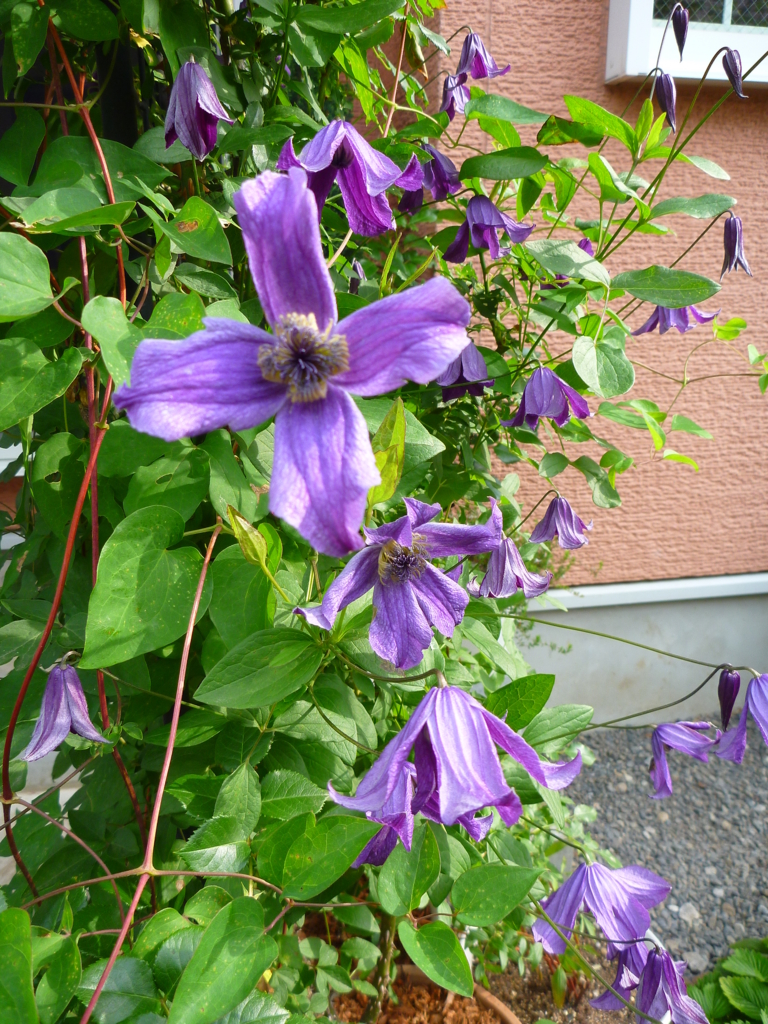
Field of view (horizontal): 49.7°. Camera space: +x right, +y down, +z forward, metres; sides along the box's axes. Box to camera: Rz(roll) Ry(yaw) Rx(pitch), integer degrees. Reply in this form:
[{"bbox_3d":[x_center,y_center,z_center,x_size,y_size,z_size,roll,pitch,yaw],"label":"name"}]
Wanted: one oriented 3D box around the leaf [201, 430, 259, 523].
[{"bbox_3d":[-0.094,-0.020,0.500,0.030,0.059,0.018,-21,-7,-15],"label":"leaf"}]

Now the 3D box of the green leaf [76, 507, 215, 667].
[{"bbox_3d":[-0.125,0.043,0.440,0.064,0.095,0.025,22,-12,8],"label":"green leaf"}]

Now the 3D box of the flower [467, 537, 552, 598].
[{"bbox_3d":[0.102,0.045,0.670,0.066,0.046,0.058,-1,13,0],"label":"flower"}]

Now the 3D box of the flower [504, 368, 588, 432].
[{"bbox_3d":[0.122,-0.085,0.620,0.065,0.045,0.058,0,14,0],"label":"flower"}]

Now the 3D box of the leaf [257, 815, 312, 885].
[{"bbox_3d":[-0.052,0.184,0.450,0.034,0.012,0.050,19,48,12],"label":"leaf"}]

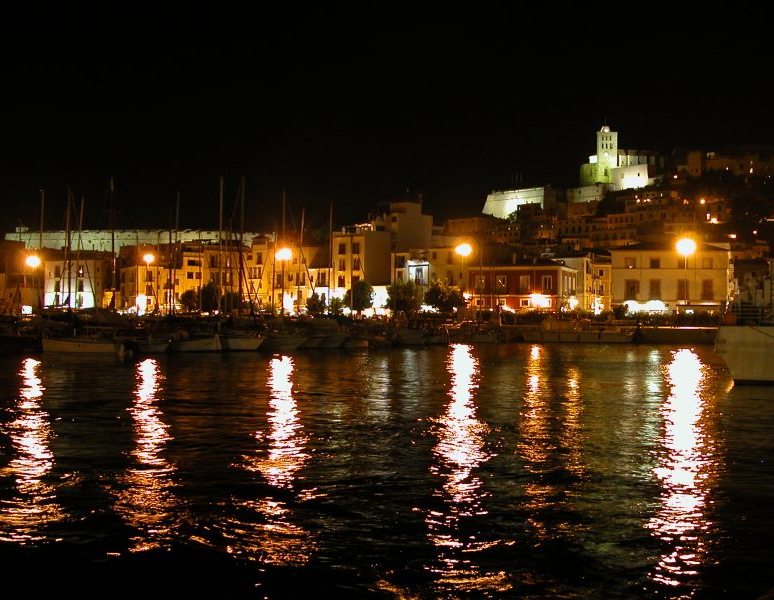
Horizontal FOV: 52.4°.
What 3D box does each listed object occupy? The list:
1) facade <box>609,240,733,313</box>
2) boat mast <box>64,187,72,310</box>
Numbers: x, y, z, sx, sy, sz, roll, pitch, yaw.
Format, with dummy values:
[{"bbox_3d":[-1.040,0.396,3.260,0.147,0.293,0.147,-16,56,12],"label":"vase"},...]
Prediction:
[{"bbox_3d":[39.600,-2.900,114.000,17.000,11.500,9.000,0,0,0],"label":"facade"},{"bbox_3d":[-34.370,-4.760,85.000,0.280,15.040,0.280,0,0,0],"label":"boat mast"}]

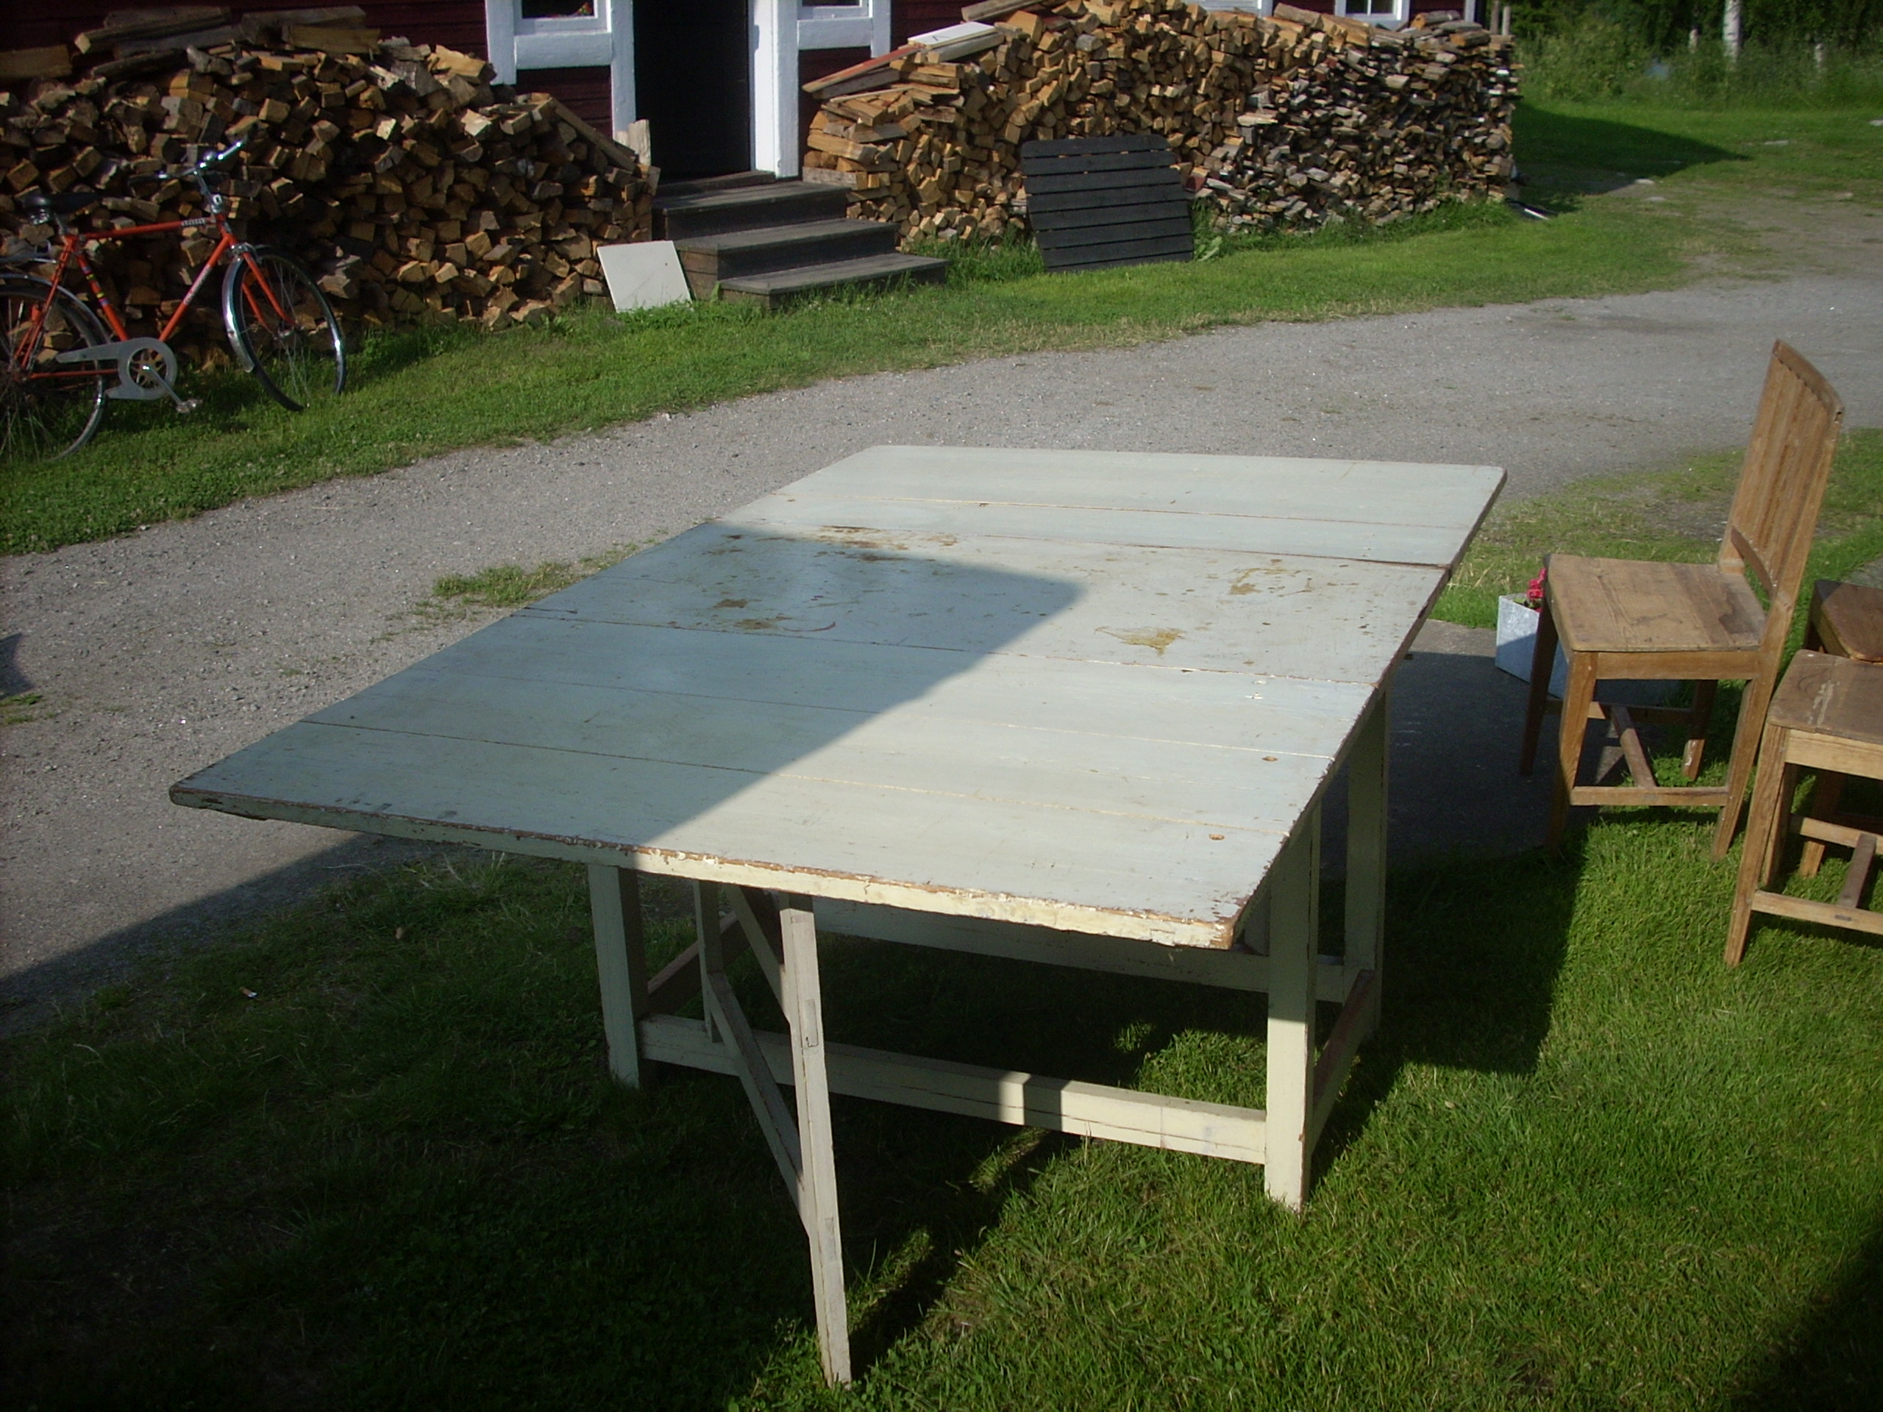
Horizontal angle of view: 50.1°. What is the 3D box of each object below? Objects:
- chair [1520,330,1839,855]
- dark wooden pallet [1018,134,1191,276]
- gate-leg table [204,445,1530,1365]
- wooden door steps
[{"bbox_3d":[1.361,-0.181,3.791,0.411,0.931,0.449,3,27,8],"label":"chair"},{"bbox_3d":[0.970,-2.942,11.808,1.056,0.753,0.100,-12,3,-30],"label":"dark wooden pallet"},{"bbox_3d":[0.079,0.199,3.016,1.224,0.755,1.963,5,20,22],"label":"gate-leg table"},{"bbox_3d":[-0.940,-2.635,11.381,1.391,0.514,1.401,17,26,39],"label":"wooden door steps"}]

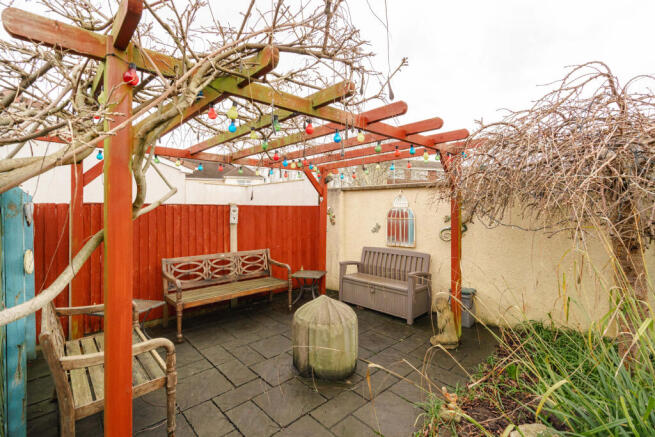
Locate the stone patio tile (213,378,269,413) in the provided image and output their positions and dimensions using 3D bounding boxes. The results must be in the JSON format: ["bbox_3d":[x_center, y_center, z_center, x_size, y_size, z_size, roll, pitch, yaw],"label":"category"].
[{"bbox_3d":[-0.711,1.512,2.478,0.457,0.040,0.225,0,1,-44],"label":"stone patio tile"}]

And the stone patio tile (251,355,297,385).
[{"bbox_3d":[-0.463,1.507,2.895,0.457,0.040,0.457,0,1,-44],"label":"stone patio tile"}]

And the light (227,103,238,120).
[{"bbox_3d":[-0.511,-0.579,1.570,0.059,0.098,0.059,0,1,0],"label":"light"}]

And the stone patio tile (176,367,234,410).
[{"bbox_3d":[-1.069,1.433,2.450,0.435,0.035,0.465,-1,1,-43],"label":"stone patio tile"}]

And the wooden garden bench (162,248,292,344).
[{"bbox_3d":[-1.309,0.956,4.050,1.590,0.875,0.610,-1,1,-43],"label":"wooden garden bench"}]

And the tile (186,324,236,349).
[{"bbox_3d":[-1.435,1.493,3.583,0.457,0.040,0.457,0,1,-44],"label":"tile"}]

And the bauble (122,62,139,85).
[{"bbox_3d":[-0.824,-0.603,1.220,0.058,0.100,0.058,0,1,0],"label":"bauble"}]

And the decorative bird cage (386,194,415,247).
[{"bbox_3d":[1.266,0.031,4.995,0.070,0.910,0.565,0,1,-44],"label":"decorative bird cage"}]

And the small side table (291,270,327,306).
[{"bbox_3d":[-0.297,1.153,4.794,0.470,0.460,0.470,0,1,12],"label":"small side table"}]

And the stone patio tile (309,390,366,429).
[{"bbox_3d":[0.105,1.518,2.309,0.457,0.040,0.225,0,1,-44],"label":"stone patio tile"}]

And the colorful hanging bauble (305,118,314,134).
[{"bbox_3d":[-0.132,-0.684,2.173,0.058,0.113,0.058,0,1,0],"label":"colorful hanging bauble"}]

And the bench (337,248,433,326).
[{"bbox_3d":[0.854,0.950,4.449,0.570,0.875,1.330,-1,1,-43],"label":"bench"}]

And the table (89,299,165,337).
[{"bbox_3d":[-2.098,1.177,3.098,0.480,0.460,0.480,0,1,14],"label":"table"}]

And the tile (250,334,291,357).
[{"bbox_3d":[-0.569,1.423,3.201,0.440,0.035,0.410,-1,1,-43],"label":"tile"}]

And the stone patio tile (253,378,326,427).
[{"bbox_3d":[-0.306,1.515,2.400,0.457,0.040,0.457,0,1,-44],"label":"stone patio tile"}]

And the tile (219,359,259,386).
[{"bbox_3d":[-0.821,1.430,2.674,0.235,0.035,0.450,-1,1,-43],"label":"tile"}]

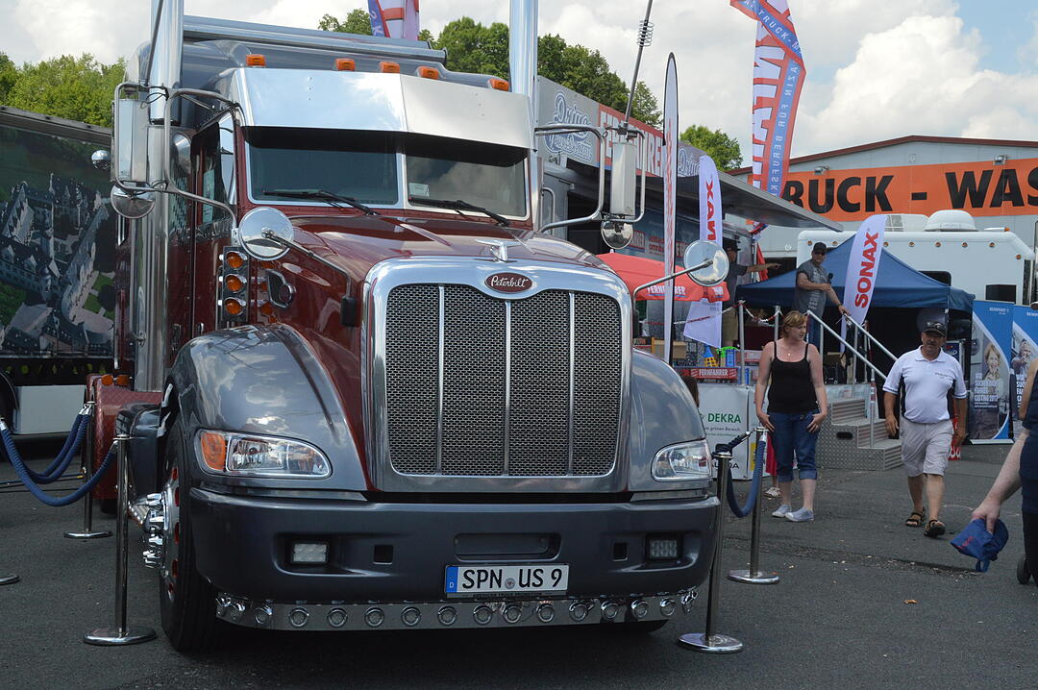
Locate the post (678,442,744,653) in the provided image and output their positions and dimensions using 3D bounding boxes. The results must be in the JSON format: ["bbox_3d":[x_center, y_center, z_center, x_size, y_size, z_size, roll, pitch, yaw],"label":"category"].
[{"bbox_3d":[0.953,0.981,6.661,0.317,0.955,0.317,4,0,-18],"label":"post"}]

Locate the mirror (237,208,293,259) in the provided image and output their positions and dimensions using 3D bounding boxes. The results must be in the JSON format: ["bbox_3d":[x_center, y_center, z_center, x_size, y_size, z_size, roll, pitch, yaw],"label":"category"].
[{"bbox_3d":[-1.009,-0.442,5.500,0.217,0.214,0.090,2,1,-9],"label":"mirror"}]

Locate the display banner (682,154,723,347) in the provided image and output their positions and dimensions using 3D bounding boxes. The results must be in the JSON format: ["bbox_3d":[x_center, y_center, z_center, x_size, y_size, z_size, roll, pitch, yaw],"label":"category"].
[{"bbox_3d":[2.098,-1.057,15.600,0.650,2.200,0.060,1,1,-40],"label":"display banner"}]

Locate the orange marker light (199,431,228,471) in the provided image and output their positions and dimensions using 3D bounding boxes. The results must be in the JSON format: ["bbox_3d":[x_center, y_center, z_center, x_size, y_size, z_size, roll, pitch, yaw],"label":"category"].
[{"bbox_3d":[-1.246,0.434,5.630,0.110,0.155,0.120,2,1,-18],"label":"orange marker light"}]

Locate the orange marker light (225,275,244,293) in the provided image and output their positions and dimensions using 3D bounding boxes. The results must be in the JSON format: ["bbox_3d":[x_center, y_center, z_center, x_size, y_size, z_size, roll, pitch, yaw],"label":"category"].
[{"bbox_3d":[-1.458,-0.313,7.100,0.095,0.090,0.080,2,0,-18],"label":"orange marker light"}]

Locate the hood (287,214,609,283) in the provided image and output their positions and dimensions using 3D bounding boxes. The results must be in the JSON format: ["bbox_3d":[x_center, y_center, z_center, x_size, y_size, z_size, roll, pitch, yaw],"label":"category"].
[{"bbox_3d":[-0.343,-0.470,6.646,1.320,0.430,2.150,2,1,-18],"label":"hood"}]

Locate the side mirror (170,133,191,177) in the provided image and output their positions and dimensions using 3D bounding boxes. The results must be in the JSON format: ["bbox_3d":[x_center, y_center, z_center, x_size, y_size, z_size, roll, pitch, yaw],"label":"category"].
[{"bbox_3d":[-2.132,-1.194,8.700,0.160,0.290,0.100,2,0,-8],"label":"side mirror"}]

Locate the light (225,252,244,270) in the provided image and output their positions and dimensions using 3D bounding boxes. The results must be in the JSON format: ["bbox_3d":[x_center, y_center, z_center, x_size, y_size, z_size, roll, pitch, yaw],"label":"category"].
[{"bbox_3d":[-1.479,-0.440,7.200,0.090,0.090,0.070,2,1,-18],"label":"light"}]

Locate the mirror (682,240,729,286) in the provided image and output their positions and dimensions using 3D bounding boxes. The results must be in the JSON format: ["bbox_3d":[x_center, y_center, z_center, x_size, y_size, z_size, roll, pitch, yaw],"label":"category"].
[{"bbox_3d":[0.854,-0.370,6.300,0.210,0.210,0.090,2,1,-12],"label":"mirror"}]

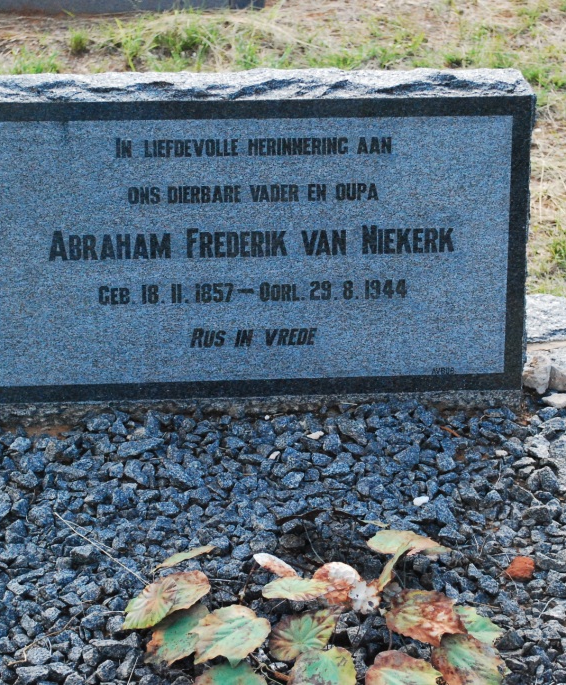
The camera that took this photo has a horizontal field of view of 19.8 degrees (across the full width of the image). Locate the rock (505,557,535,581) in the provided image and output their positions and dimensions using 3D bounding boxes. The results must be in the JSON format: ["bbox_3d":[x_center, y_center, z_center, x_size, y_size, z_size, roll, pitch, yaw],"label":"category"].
[{"bbox_3d":[0.312,0.297,2.133,0.038,0.024,0.030,7,32,9],"label":"rock"}]

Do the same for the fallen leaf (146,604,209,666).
[{"bbox_3d":[-0.128,0.360,2.000,0.088,0.028,0.080,-9,33,-17],"label":"fallen leaf"}]

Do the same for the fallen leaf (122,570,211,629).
[{"bbox_3d":[-0.144,0.322,2.023,0.112,0.040,0.068,-12,34,-21],"label":"fallen leaf"}]

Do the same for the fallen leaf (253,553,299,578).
[{"bbox_3d":[-0.008,0.287,2.092,0.060,0.024,0.030,11,33,15],"label":"fallen leaf"}]

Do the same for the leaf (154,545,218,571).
[{"bbox_3d":[-0.125,0.281,2.109,0.083,0.024,0.032,-11,34,-19],"label":"leaf"}]

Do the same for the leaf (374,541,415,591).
[{"bbox_3d":[0.144,0.288,2.097,0.065,0.038,0.028,-25,40,-35],"label":"leaf"}]

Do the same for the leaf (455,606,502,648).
[{"bbox_3d":[0.238,0.354,2.014,0.072,0.025,0.062,15,34,20],"label":"leaf"}]

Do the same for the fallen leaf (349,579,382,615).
[{"bbox_3d":[0.104,0.321,2.052,0.042,0.028,0.036,3,32,3],"label":"fallen leaf"}]

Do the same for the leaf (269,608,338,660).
[{"bbox_3d":[0.025,0.359,1.997,0.088,0.025,0.075,-6,32,-12],"label":"leaf"}]

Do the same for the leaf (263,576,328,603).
[{"bbox_3d":[0.016,0.311,2.045,0.087,0.020,0.050,2,32,1],"label":"leaf"}]

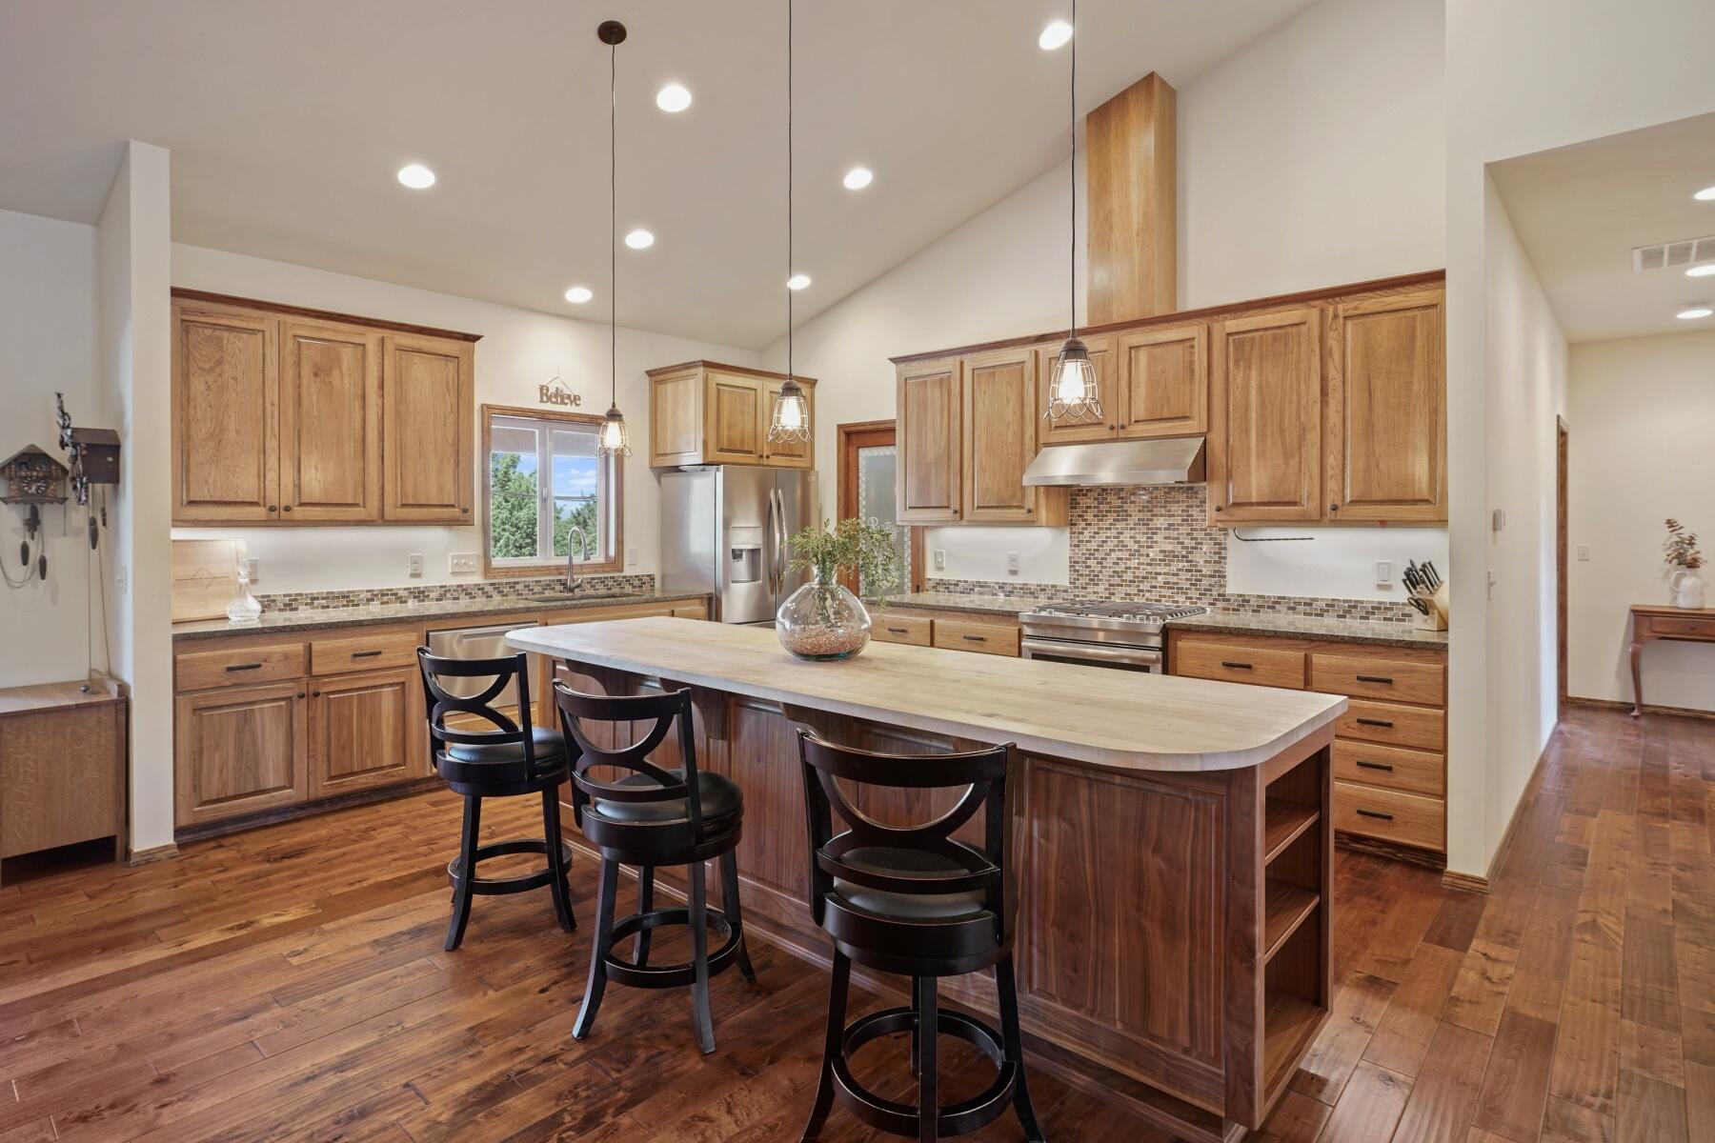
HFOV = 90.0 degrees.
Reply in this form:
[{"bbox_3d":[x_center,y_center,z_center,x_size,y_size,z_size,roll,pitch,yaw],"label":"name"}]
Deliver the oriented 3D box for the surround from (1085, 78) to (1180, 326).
[{"bbox_3d":[1.524,-1.990,4.761,0.386,1.320,0.300,2,3,42],"label":"surround"}]

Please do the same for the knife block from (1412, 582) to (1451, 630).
[{"bbox_3d":[2.553,0.142,3.742,0.190,0.230,0.110,0,2,-14],"label":"knife block"}]

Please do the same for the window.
[{"bbox_3d":[-2.003,-0.513,5.689,0.110,1.080,1.007,2,3,42],"label":"window"}]

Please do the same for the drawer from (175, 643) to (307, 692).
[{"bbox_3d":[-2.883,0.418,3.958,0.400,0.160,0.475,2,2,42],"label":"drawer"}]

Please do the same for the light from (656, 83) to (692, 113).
[{"bbox_3d":[-0.836,-2.164,3.905,0.170,0.030,0.170,-12,-9,-2],"label":"light"}]

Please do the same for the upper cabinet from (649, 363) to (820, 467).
[{"bbox_3d":[-0.911,-1.084,6.296,0.640,0.675,1.030,2,2,42],"label":"upper cabinet"}]

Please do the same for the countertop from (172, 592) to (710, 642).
[{"bbox_3d":[-2.198,0.214,4.947,0.645,0.036,2.910,2,3,42],"label":"countertop"}]

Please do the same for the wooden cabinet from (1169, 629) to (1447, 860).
[{"bbox_3d":[2.080,0.717,3.924,1.090,0.865,0.610,2,2,40],"label":"wooden cabinet"}]

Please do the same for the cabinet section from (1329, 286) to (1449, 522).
[{"bbox_3d":[2.368,-0.688,3.796,0.448,0.967,0.335,2,3,41],"label":"cabinet section"}]

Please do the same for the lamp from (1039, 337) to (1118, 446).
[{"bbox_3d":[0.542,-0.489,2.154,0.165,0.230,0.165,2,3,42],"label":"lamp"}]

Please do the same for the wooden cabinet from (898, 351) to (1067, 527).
[{"bbox_3d":[0.743,-0.802,5.248,1.000,1.035,0.340,2,2,40],"label":"wooden cabinet"}]

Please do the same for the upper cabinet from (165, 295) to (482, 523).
[{"bbox_3d":[-2.788,-0.778,4.498,0.360,1.086,1.455,2,3,42],"label":"upper cabinet"}]

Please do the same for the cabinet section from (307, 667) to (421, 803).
[{"bbox_3d":[-2.570,0.752,4.311,0.550,0.555,0.491,2,3,41],"label":"cabinet section"}]

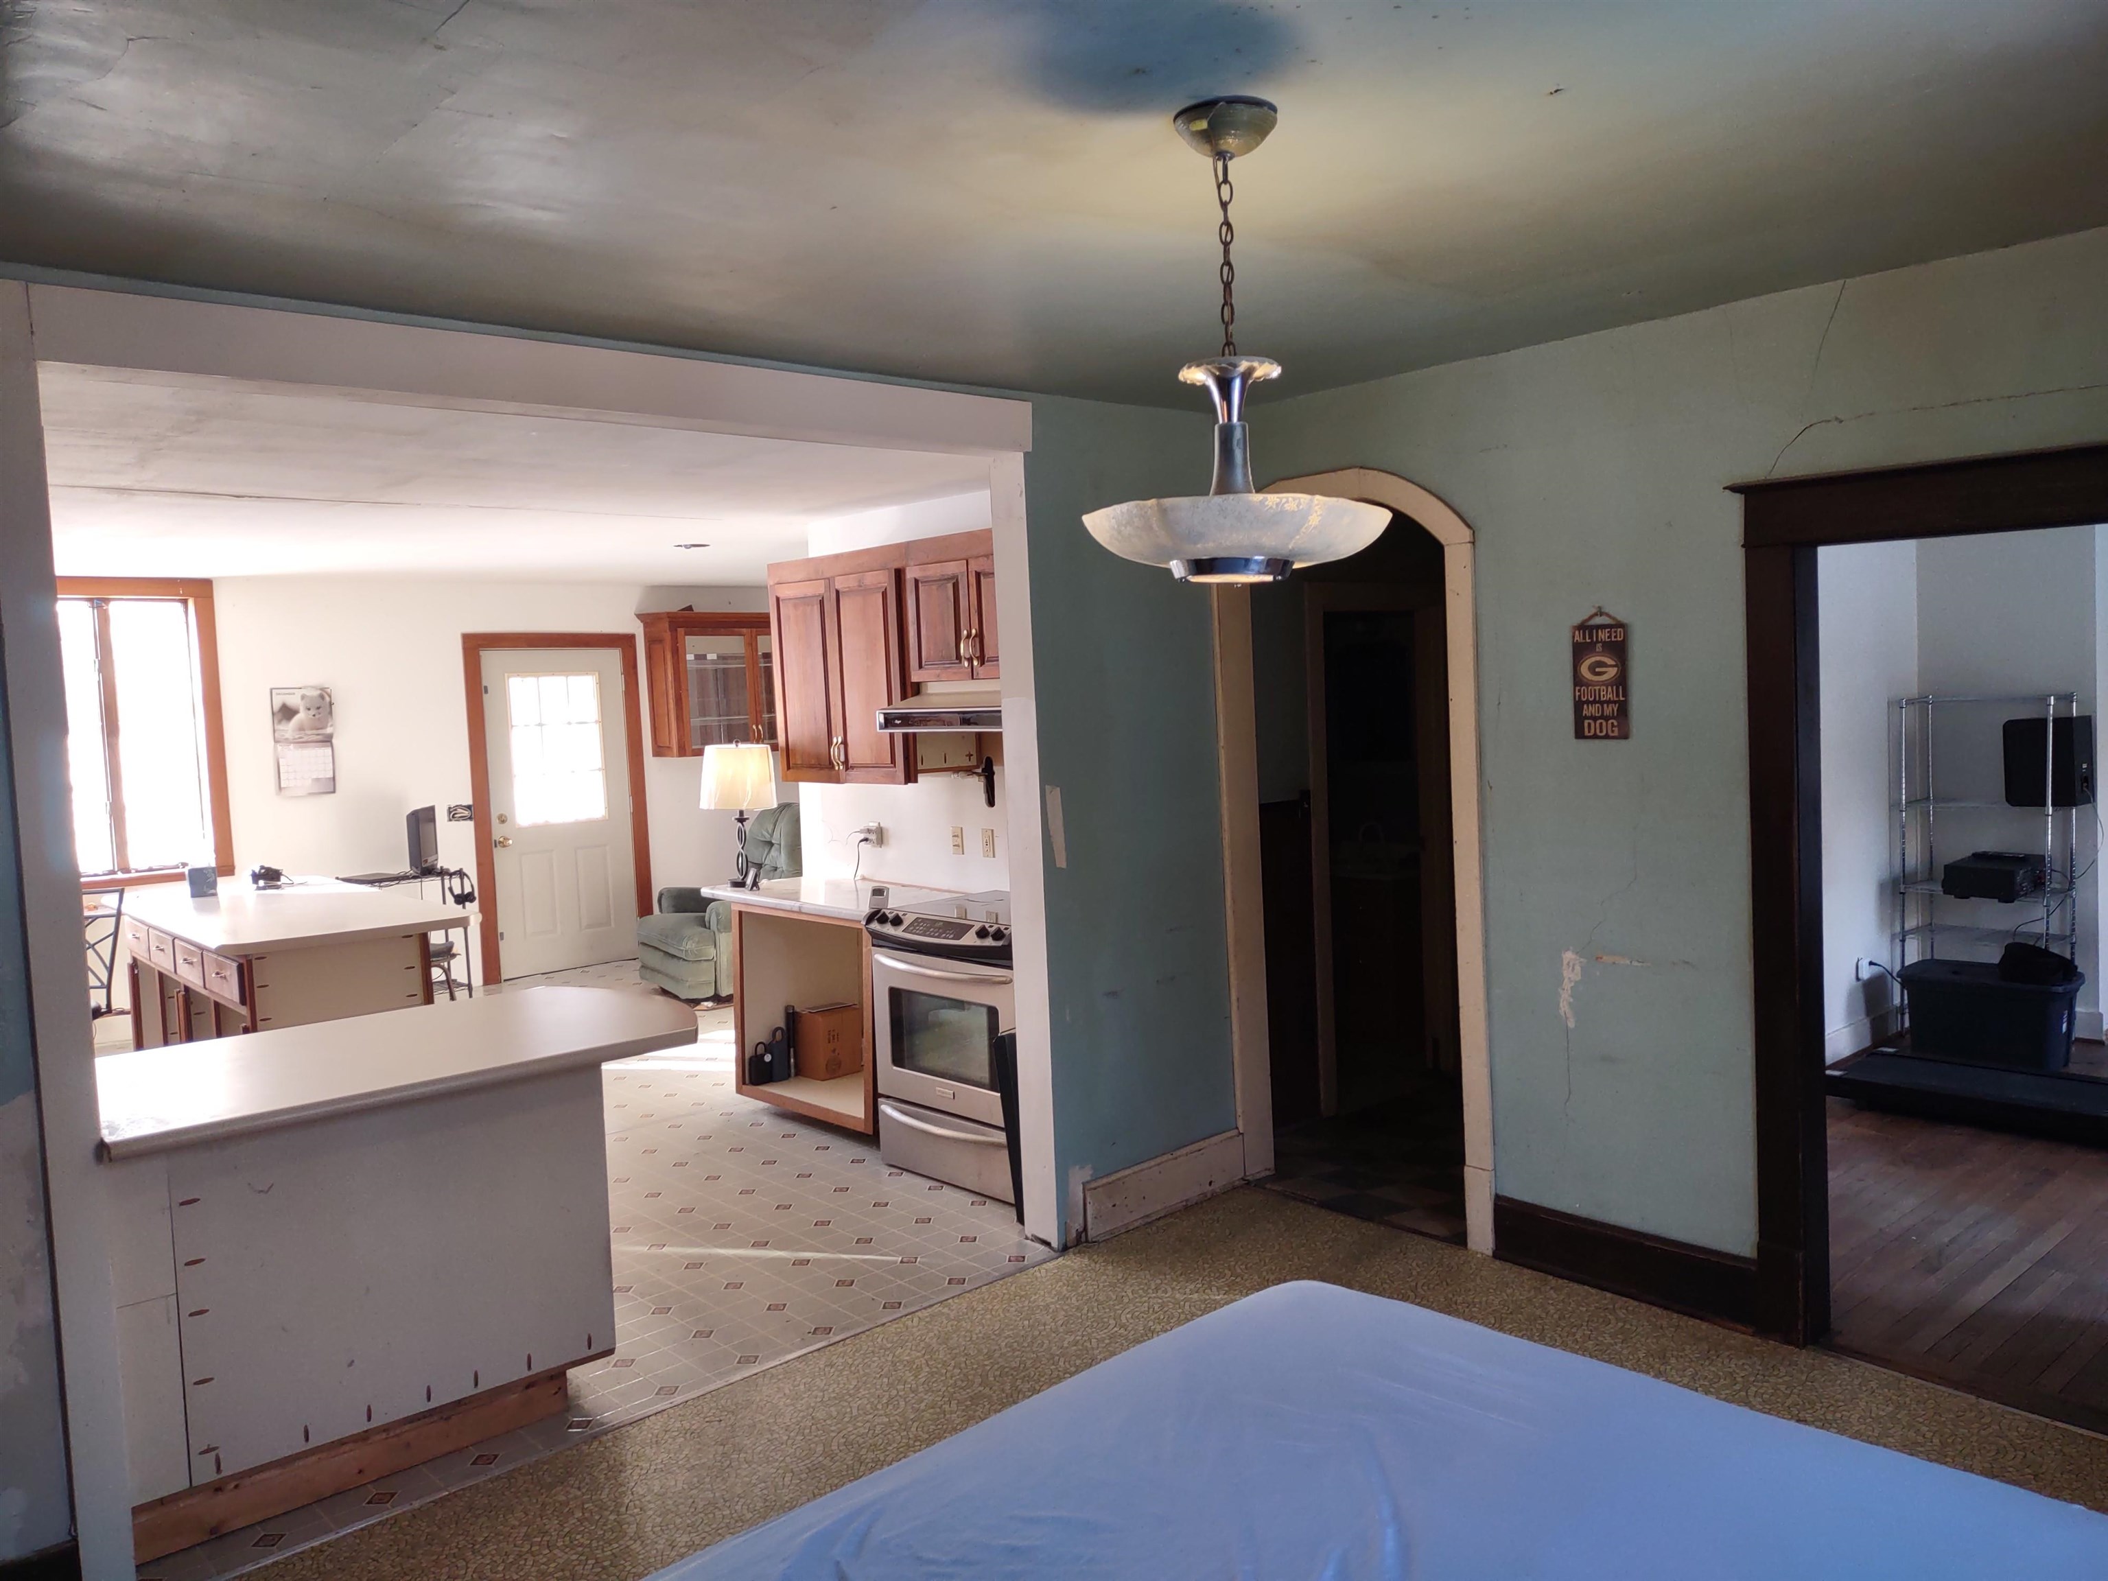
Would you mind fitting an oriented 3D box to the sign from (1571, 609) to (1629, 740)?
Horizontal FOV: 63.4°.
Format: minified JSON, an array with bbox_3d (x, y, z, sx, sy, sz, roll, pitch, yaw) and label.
[{"bbox_3d":[1.455,-0.306,4.525,0.015,0.338,0.155,-6,5,-40],"label":"sign"}]

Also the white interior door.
[{"bbox_3d":[-3.075,0.121,10.646,0.935,2.003,0.050,-6,5,-44],"label":"white interior door"}]

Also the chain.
[{"bbox_3d":[0.257,-0.810,2.580,0.030,0.310,0.027,-2,4,6],"label":"chain"}]

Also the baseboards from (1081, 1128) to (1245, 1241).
[{"bbox_3d":[0.344,1.227,5.344,0.730,0.185,0.030,-5,5,-44],"label":"baseboards"}]

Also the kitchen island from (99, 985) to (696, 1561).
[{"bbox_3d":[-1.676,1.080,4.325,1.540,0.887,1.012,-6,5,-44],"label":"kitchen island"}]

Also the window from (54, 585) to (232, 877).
[{"bbox_3d":[-4.948,-0.304,9.005,1.080,1.620,0.120,-5,4,-42],"label":"window"}]

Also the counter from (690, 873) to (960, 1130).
[{"bbox_3d":[-0.844,0.844,6.620,0.630,0.900,1.160,-5,4,-42],"label":"counter"}]

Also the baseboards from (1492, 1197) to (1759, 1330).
[{"bbox_3d":[1.523,1.265,4.608,0.025,0.184,0.797,-6,5,-40],"label":"baseboards"}]

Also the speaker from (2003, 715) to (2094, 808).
[{"bbox_3d":[4.163,-0.118,7.132,0.225,0.366,0.270,-5,4,-42],"label":"speaker"}]

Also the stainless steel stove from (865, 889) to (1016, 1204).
[{"bbox_3d":[-0.143,0.871,5.973,0.680,0.935,0.760,-6,5,-44],"label":"stainless steel stove"}]

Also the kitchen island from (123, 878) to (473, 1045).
[{"bbox_3d":[-3.140,0.914,6.889,0.960,0.914,2.400,-5,4,-38],"label":"kitchen island"}]

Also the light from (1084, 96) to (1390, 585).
[{"bbox_3d":[0.273,-0.680,2.626,0.475,0.714,0.475,-2,3,0],"label":"light"}]

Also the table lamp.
[{"bbox_3d":[-1.288,0.092,6.930,0.318,0.590,0.318,-2,3,0],"label":"table lamp"}]

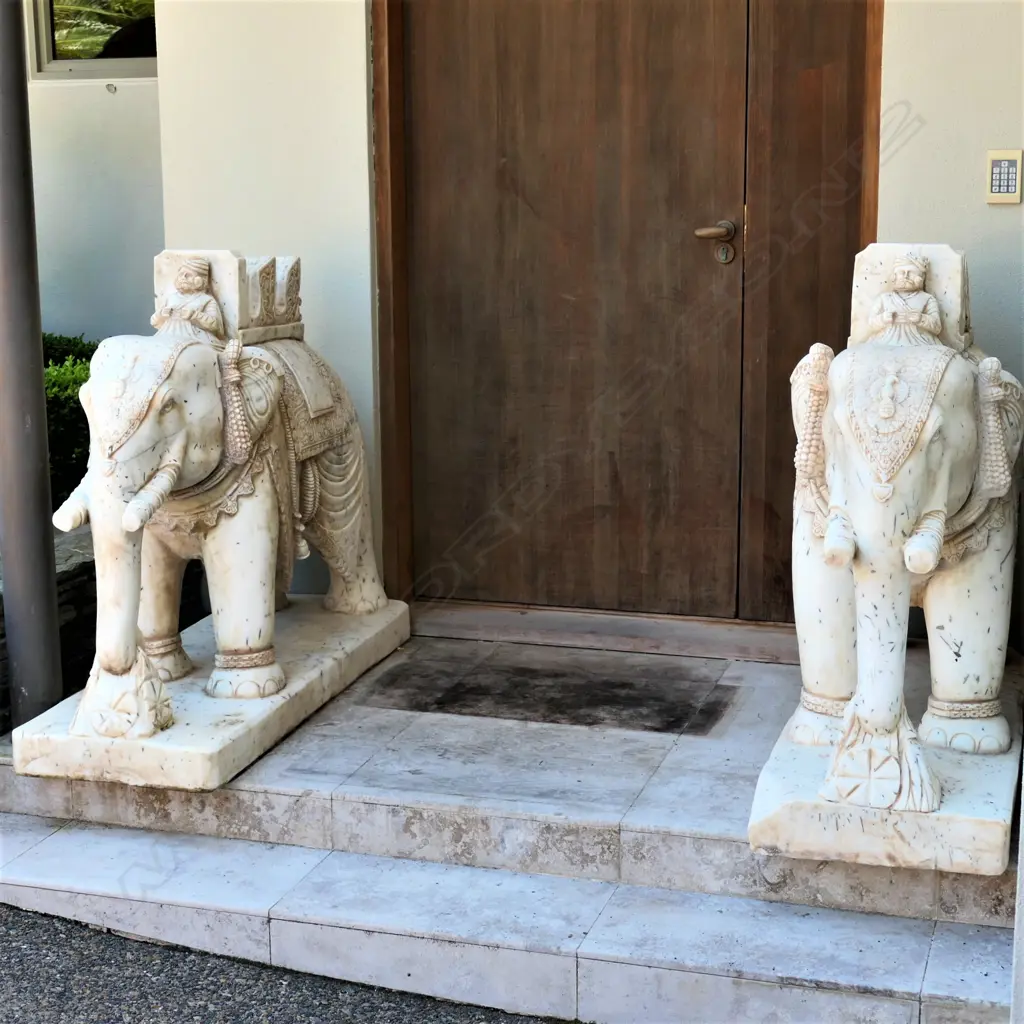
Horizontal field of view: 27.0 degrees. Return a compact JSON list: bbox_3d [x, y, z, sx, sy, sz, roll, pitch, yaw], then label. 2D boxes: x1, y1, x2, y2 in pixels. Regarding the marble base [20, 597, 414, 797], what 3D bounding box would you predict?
[{"bbox_3d":[-0.644,0.389,4.930,0.458,0.085,1.185,3,13,17],"label":"marble base"}]

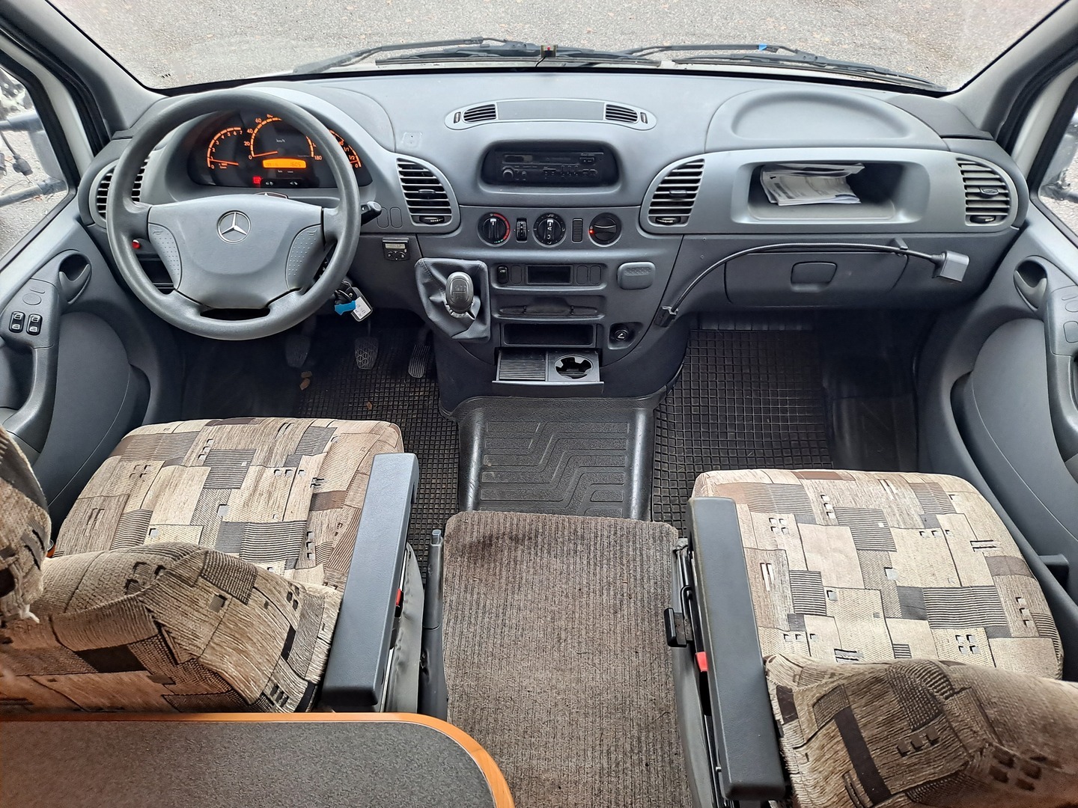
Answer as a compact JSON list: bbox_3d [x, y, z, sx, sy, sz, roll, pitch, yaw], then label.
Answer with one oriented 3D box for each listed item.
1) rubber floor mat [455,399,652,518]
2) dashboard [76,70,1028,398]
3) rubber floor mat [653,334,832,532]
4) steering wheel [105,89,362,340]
[{"bbox_3d":[0.035,0.129,1.734,0.440,0.110,0.340,0,58,0],"label":"rubber floor mat"},{"bbox_3d":[0.020,-0.321,1.534,1.580,0.650,0.480,0,48,0],"label":"dashboard"},{"bbox_3d":[0.492,0.046,1.897,0.430,0.070,0.540,0,57,0],"label":"rubber floor mat"},{"bbox_3d":[-0.468,-0.292,1.222,0.390,0.110,0.390,0,90,0],"label":"steering wheel"}]

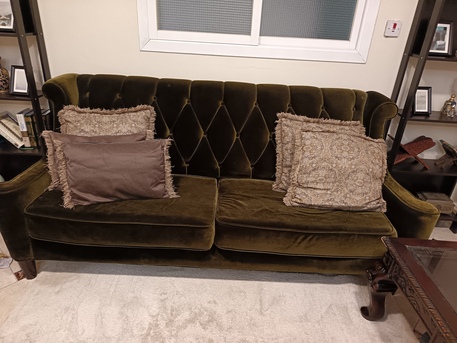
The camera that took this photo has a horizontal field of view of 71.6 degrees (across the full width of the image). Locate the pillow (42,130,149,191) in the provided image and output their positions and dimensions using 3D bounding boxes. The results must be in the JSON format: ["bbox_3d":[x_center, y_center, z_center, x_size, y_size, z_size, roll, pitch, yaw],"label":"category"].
[{"bbox_3d":[-0.705,-0.059,1.778,0.576,0.321,0.120,-2,13,-11],"label":"pillow"}]

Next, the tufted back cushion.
[{"bbox_3d":[-0.051,-0.231,1.939,1.900,0.585,0.270,3,27,-1],"label":"tufted back cushion"}]

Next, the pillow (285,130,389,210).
[{"bbox_3d":[0.621,-0.005,1.802,0.525,0.420,0.140,7,-13,10],"label":"pillow"}]

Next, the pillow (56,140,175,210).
[{"bbox_3d":[-0.560,0.004,1.634,0.567,0.334,0.130,-4,15,-8],"label":"pillow"}]

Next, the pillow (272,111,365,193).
[{"bbox_3d":[0.538,-0.089,1.897,0.518,0.441,0.130,6,1,-3],"label":"pillow"}]

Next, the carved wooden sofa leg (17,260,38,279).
[{"bbox_3d":[-1.067,0.506,1.698,0.060,0.125,0.060,3,27,-1],"label":"carved wooden sofa leg"}]

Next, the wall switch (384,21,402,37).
[{"bbox_3d":[0.975,-0.838,1.876,0.087,0.087,0.018,3,27,-1],"label":"wall switch"}]

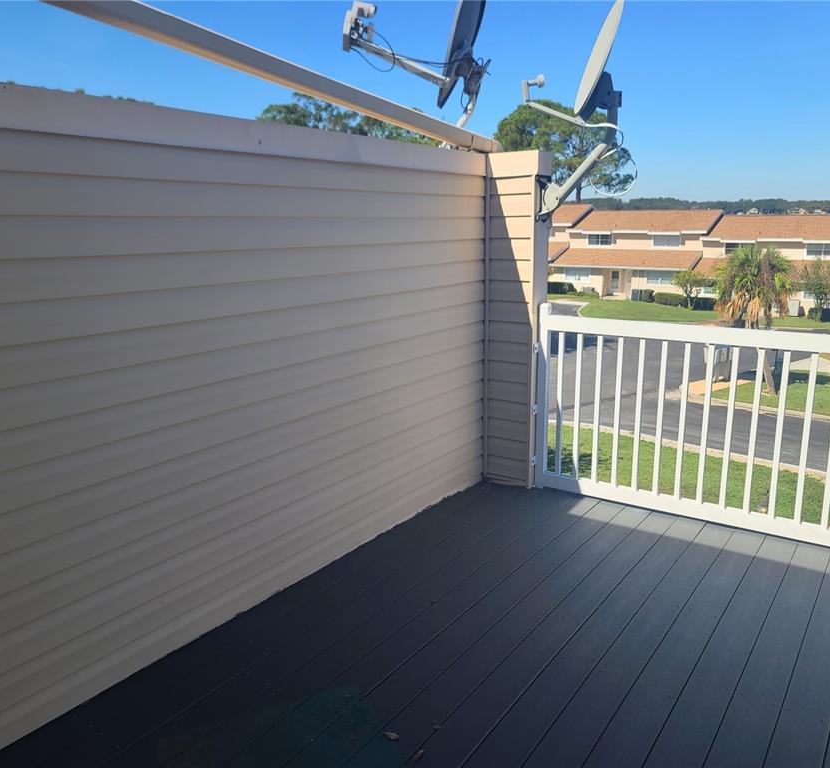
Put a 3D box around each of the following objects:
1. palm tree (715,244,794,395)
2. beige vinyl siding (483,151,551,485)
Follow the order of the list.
[{"bbox_3d":[12.482,-2.371,27.188,2.750,5.506,2.750,5,14,24],"label":"palm tree"},{"bbox_3d":[0.579,-0.331,4.240,0.307,1.905,0.185,8,15,34],"label":"beige vinyl siding"}]

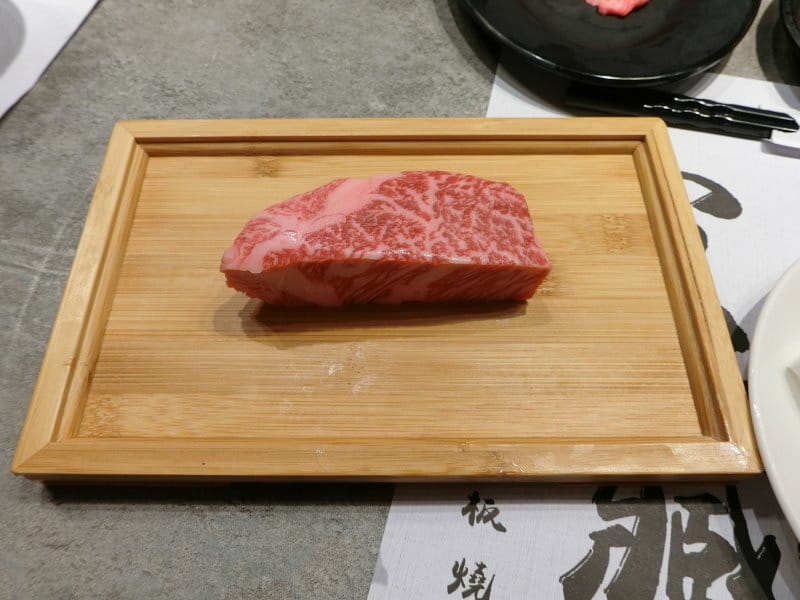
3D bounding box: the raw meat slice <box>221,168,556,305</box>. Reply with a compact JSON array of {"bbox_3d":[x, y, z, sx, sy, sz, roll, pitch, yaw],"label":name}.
[{"bbox_3d":[-0.006,-0.030,0.280,0.140,0.039,0.050,0,63,0],"label":"raw meat slice"}]

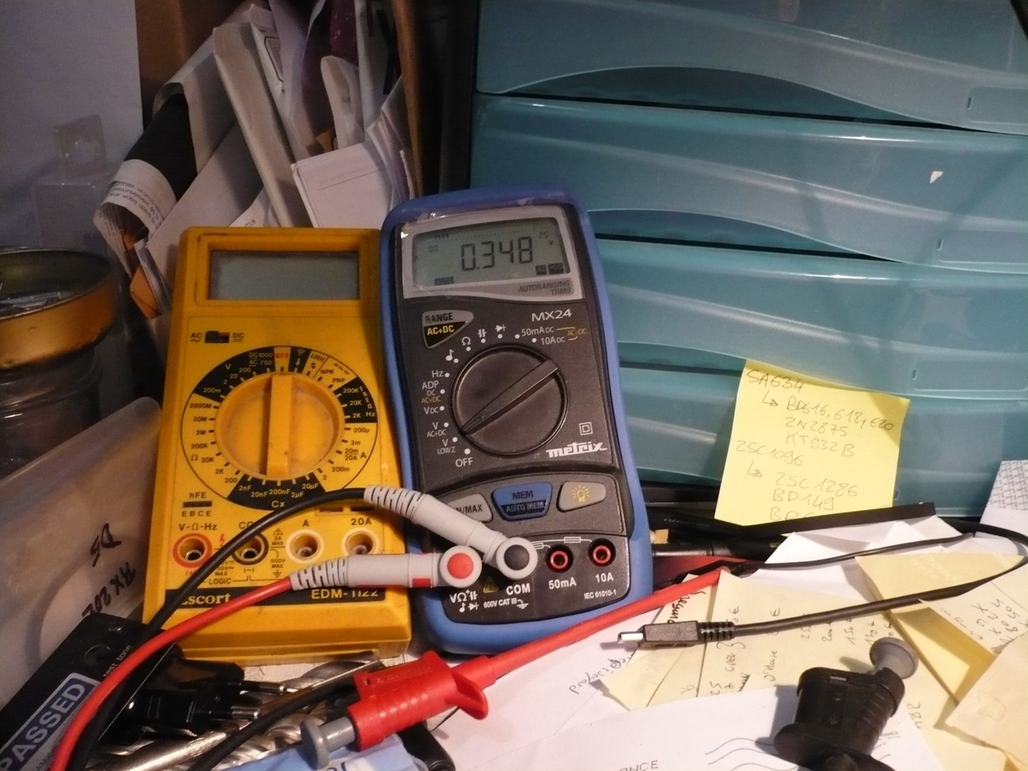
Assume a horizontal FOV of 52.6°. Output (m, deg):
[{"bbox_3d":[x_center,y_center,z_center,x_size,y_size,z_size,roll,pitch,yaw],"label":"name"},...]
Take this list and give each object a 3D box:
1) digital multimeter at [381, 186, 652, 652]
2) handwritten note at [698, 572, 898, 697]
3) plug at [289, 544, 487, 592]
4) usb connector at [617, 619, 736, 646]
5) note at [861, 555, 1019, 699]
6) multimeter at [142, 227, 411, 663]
[{"bbox_3d":[-0.001,0.011,0.395,0.087,0.173,0.040,-7,-14,-3],"label":"digital multimeter"},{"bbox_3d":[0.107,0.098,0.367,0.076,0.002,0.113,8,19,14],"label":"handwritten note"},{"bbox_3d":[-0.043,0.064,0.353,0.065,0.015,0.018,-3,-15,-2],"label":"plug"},{"bbox_3d":[0.059,0.089,0.373,0.043,0.007,0.011,-1,19,-12],"label":"usb connector"},{"bbox_3d":[0.186,0.090,0.391,0.076,0.003,0.110,2,18,-5],"label":"note"},{"bbox_3d":[-0.090,0.015,0.405,0.090,0.037,0.183,0,56,-10],"label":"multimeter"}]

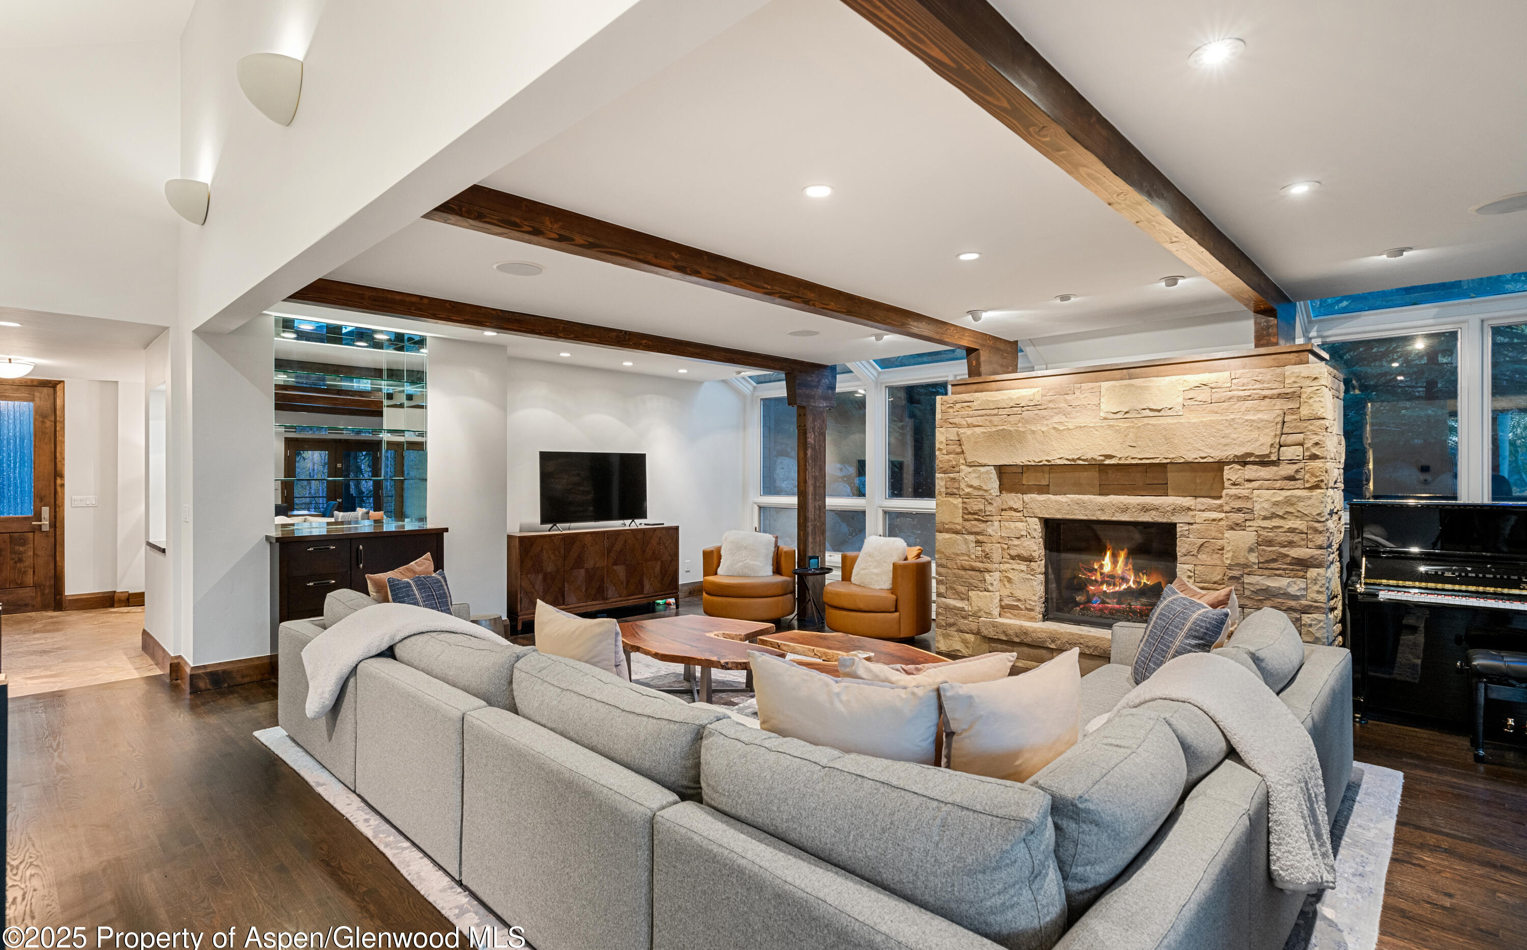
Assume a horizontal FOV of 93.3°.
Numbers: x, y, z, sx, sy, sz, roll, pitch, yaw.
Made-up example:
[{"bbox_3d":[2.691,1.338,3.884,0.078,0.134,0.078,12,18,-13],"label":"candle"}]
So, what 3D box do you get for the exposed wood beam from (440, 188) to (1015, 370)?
[{"bbox_3d":[0.426,-0.998,4.251,0.123,0.170,4.662,0,0,44],"label":"exposed wood beam"}]

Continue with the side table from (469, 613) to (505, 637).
[{"bbox_3d":[-2.056,1.245,5.300,0.340,0.384,0.340,0,0,44],"label":"side table"}]

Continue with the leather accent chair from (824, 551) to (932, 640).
[{"bbox_3d":[1.065,1.105,6.650,0.920,0.690,0.900,0,0,-33],"label":"leather accent chair"}]

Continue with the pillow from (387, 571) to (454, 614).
[{"bbox_3d":[-1.964,0.767,4.100,0.380,0.430,0.140,0,-18,-46],"label":"pillow"}]

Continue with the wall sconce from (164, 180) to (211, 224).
[{"bbox_3d":[-3.572,-1.660,4.442,0.430,0.200,0.185,0,0,43],"label":"wall sconce"}]

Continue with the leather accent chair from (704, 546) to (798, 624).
[{"bbox_3d":[-0.146,1.077,7.104,0.920,0.690,0.920,0,0,3],"label":"leather accent chair"}]

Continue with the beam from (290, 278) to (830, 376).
[{"bbox_3d":[-0.948,-1.009,5.568,0.123,0.152,4.662,0,0,44],"label":"beam"}]

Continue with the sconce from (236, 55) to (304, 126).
[{"bbox_3d":[-2.169,-1.646,3.126,0.430,0.200,0.185,0,0,43],"label":"sconce"}]

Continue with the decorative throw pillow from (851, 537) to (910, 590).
[{"bbox_3d":[1.059,0.801,6.500,0.180,0.460,0.490,28,-18,-38],"label":"decorative throw pillow"}]

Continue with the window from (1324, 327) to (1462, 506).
[{"bbox_3d":[4.186,-0.347,4.853,0.740,1.220,0.080,0,0,44],"label":"window"}]

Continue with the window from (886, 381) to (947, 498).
[{"bbox_3d":[1.515,-0.342,7.202,0.747,1.175,0.080,0,0,44],"label":"window"}]

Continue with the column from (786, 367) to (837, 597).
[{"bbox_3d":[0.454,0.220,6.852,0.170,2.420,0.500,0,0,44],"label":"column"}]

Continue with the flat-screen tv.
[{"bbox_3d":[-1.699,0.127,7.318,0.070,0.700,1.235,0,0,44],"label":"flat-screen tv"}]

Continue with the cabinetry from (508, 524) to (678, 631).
[{"bbox_3d":[-1.714,0.992,7.290,0.450,0.875,1.740,0,0,44],"label":"cabinetry"}]

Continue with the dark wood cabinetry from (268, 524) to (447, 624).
[{"bbox_3d":[-3.067,0.933,5.438,0.640,1.010,1.150,0,0,44],"label":"dark wood cabinetry"}]

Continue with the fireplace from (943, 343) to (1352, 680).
[{"bbox_3d":[2.534,0.348,5.165,2.487,2.156,0.841,0,0,44],"label":"fireplace"}]

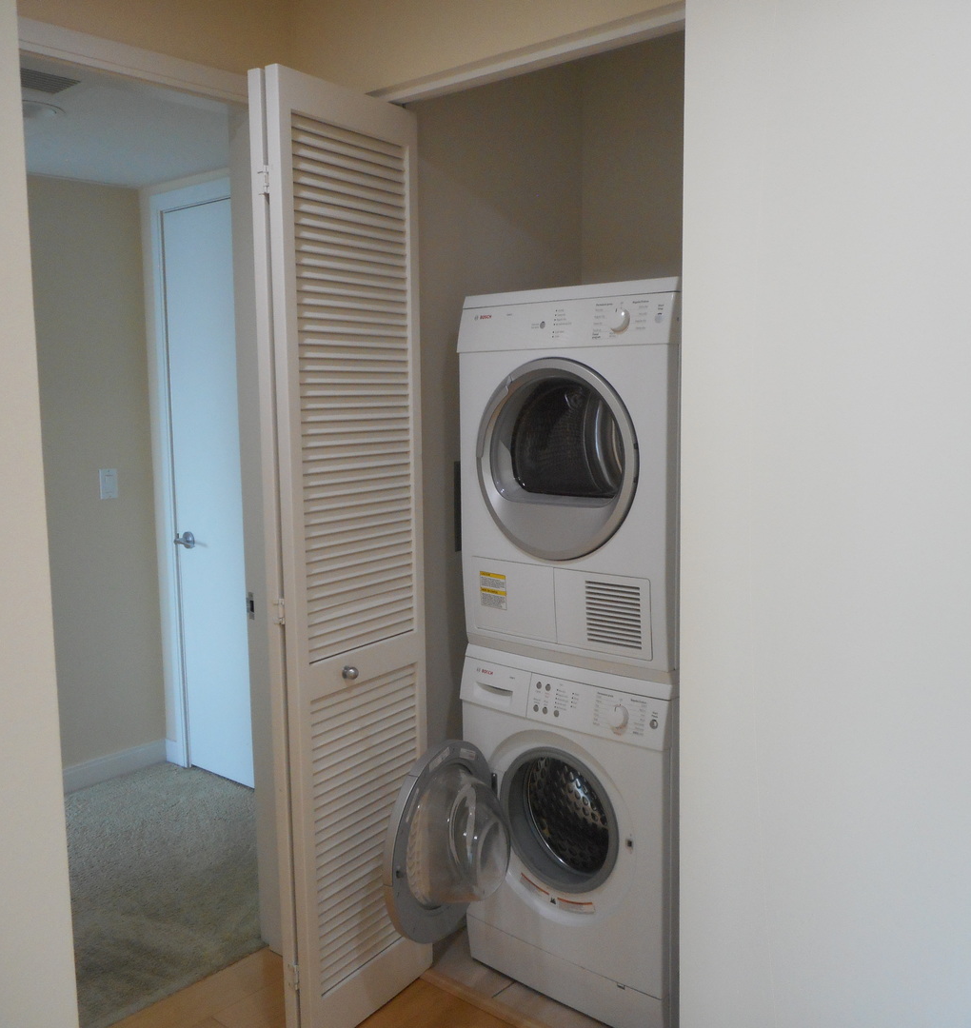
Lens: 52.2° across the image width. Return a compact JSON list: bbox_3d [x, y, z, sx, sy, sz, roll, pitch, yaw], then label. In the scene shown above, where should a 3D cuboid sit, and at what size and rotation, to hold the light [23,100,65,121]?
[{"bbox_3d":[-1.241,-1.094,2.684,0.190,0.030,0.190,6,9,41],"label":"light"}]

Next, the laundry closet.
[{"bbox_3d":[0.348,-0.032,2.426,0.900,2.400,0.860,6,9,41],"label":"laundry closet"}]

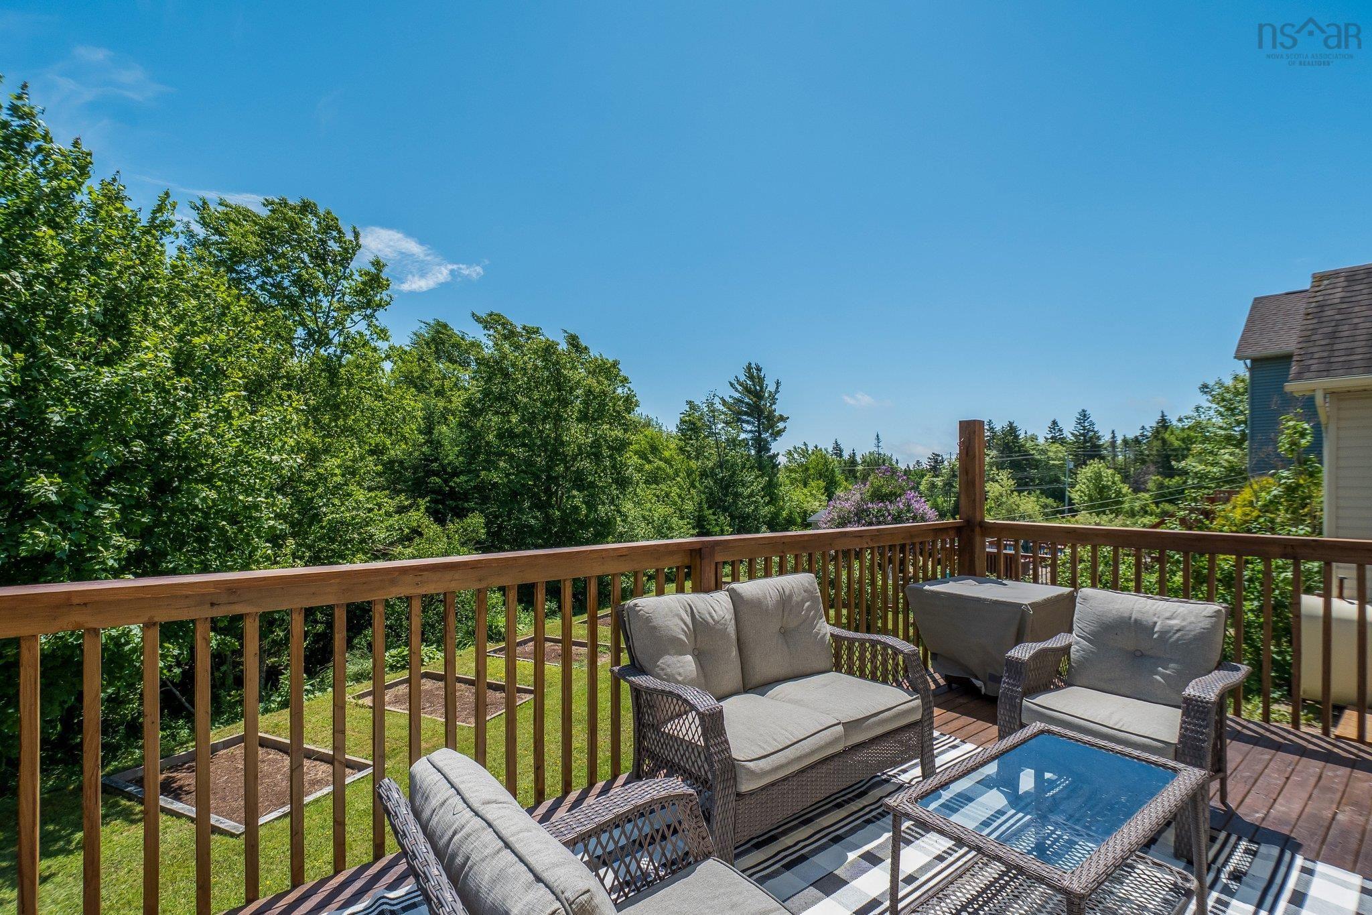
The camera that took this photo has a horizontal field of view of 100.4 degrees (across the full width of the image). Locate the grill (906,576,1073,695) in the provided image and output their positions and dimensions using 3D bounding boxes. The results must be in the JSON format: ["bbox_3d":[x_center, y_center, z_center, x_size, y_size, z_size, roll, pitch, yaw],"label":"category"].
[{"bbox_3d":[2.000,1.181,3.702,0.700,0.710,0.740,2,-3,-43],"label":"grill"}]

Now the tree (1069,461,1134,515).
[{"bbox_3d":[33.430,2.454,45.943,4.700,4.390,4.700,-1,-2,36],"label":"tree"}]

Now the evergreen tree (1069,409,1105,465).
[{"bbox_3d":[50.435,-0.173,72.047,4.000,11.810,4.000,-1,-2,35],"label":"evergreen tree"}]

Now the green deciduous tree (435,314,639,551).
[{"bbox_3d":[-3.688,-0.020,14.209,5.000,7.100,5.000,1,-2,-15],"label":"green deciduous tree"}]

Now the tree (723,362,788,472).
[{"bbox_3d":[3.750,-0.539,31.036,3.600,9.270,3.600,0,-2,7],"label":"tree"}]

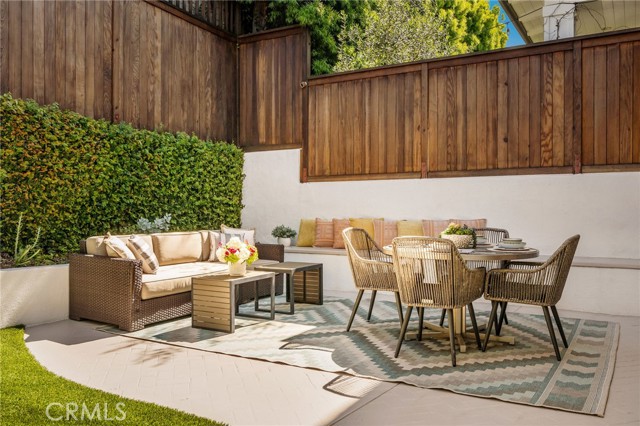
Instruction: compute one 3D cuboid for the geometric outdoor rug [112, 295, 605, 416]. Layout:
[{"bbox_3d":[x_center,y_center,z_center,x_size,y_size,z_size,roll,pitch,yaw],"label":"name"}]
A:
[{"bbox_3d":[0.376,1.010,4.761,3.948,0.012,2.472,0,1,31],"label":"geometric outdoor rug"}]

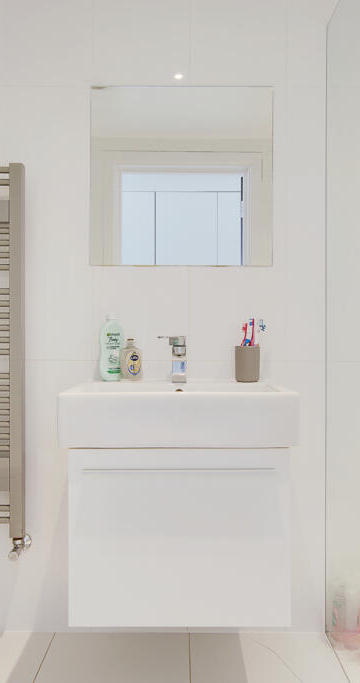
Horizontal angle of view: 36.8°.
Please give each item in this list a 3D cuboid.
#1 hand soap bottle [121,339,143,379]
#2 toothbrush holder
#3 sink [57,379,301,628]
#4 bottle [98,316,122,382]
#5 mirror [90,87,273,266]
[{"bbox_3d":[-0.153,0.060,1.705,0.071,0.134,0.044,0,0,-12],"label":"hand soap bottle"},{"bbox_3d":[0.212,0.070,1.705,0.077,0.112,0.077,0,0,0],"label":"toothbrush holder"},{"bbox_3d":[-0.001,0.423,1.562,0.602,0.592,0.436,0,0,0],"label":"sink"},{"bbox_3d":[-0.219,0.021,1.725,0.076,0.212,0.046,0,0,-5],"label":"bottle"},{"bbox_3d":[0.005,-0.539,1.770,0.598,0.592,0.015,0,0,0],"label":"mirror"}]

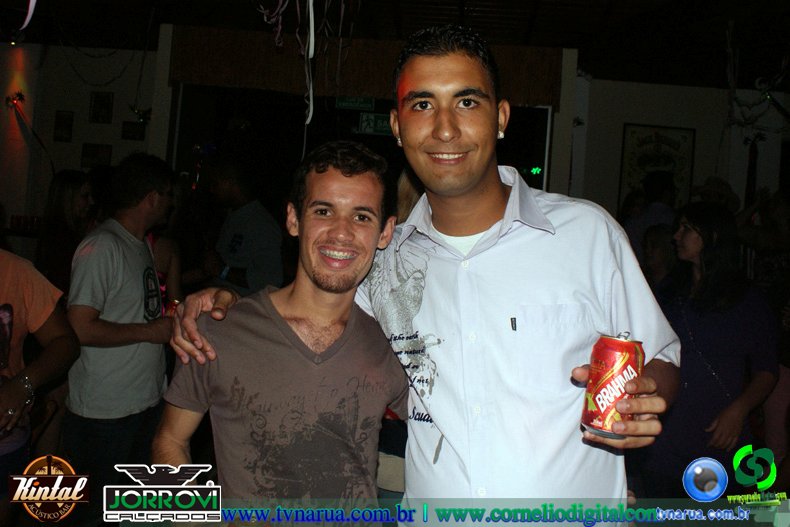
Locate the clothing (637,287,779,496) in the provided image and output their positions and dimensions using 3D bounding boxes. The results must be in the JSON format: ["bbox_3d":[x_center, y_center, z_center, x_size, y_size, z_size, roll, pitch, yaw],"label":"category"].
[{"bbox_3d":[1.119,0.443,2.350,0.470,0.700,0.320,5,0,33],"label":"clothing"}]

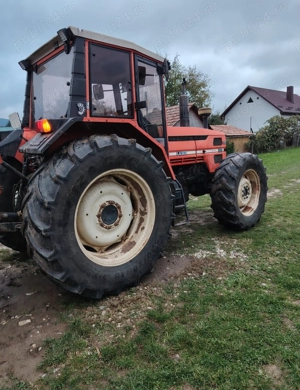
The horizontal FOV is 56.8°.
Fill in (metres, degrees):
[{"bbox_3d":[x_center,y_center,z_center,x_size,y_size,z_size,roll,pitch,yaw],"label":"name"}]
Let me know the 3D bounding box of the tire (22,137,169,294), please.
[{"bbox_3d":[-0.464,0.222,3.048,1.730,1.720,0.520,-11,13,-41],"label":"tire"}]

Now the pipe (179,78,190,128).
[{"bbox_3d":[0.608,-1.618,4.860,0.160,0.850,0.160,-3,10,0],"label":"pipe"}]

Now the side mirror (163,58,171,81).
[{"bbox_3d":[0.217,-1.616,3.580,0.070,0.285,0.170,-4,10,-9],"label":"side mirror"}]

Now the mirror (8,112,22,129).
[{"bbox_3d":[-1.992,-1.094,4.100,0.155,0.230,0.050,-14,9,5],"label":"mirror"}]

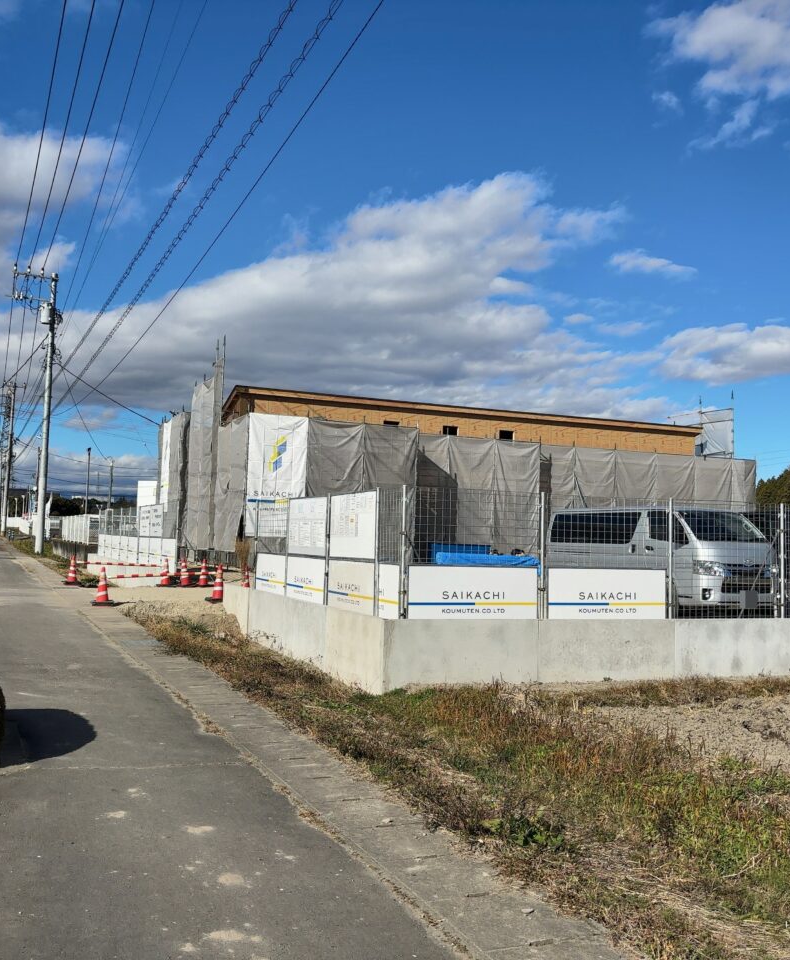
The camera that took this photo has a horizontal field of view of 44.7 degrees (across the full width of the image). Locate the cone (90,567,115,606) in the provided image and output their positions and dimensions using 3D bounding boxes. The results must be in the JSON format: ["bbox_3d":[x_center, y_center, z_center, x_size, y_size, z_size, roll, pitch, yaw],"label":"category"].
[{"bbox_3d":[-5.578,2.018,18.420,0.400,0.700,0.400,3,-4,-24],"label":"cone"}]

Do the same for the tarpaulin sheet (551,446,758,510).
[{"bbox_3d":[10.020,1.035,36.872,9.544,4.075,0.250,3,-4,-21],"label":"tarpaulin sheet"}]

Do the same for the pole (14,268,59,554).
[{"bbox_3d":[-17.599,-3.365,46.102,2.250,13.713,0.600,3,-4,-24],"label":"pole"}]

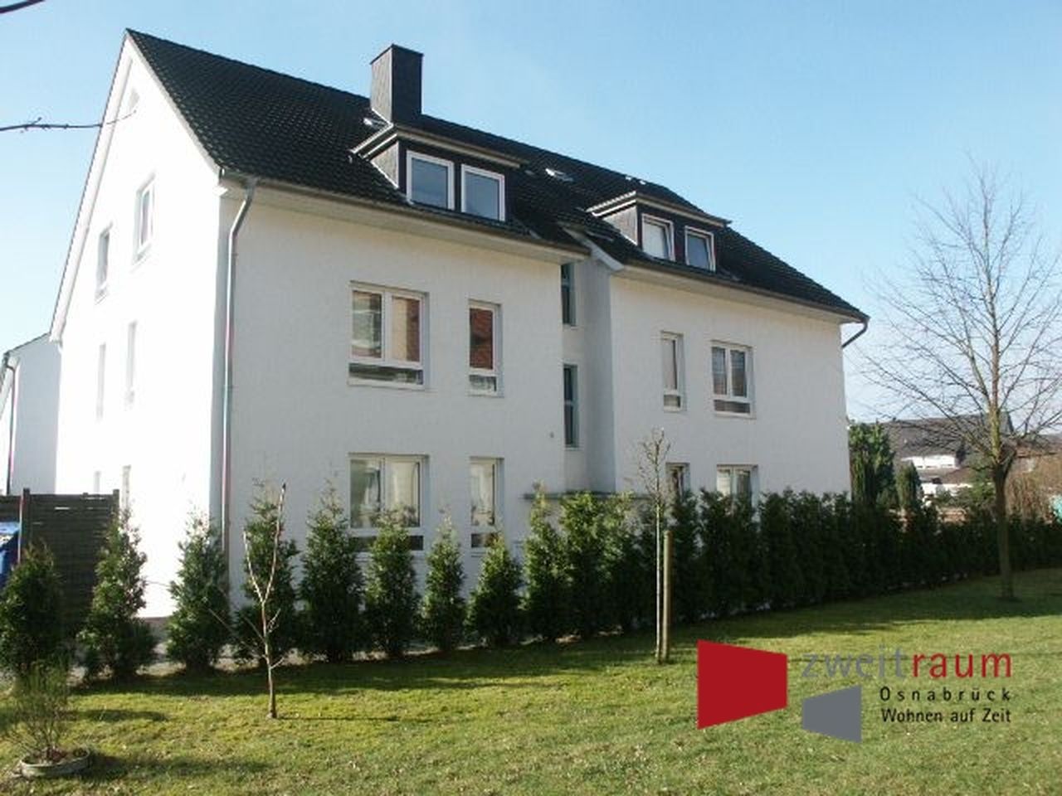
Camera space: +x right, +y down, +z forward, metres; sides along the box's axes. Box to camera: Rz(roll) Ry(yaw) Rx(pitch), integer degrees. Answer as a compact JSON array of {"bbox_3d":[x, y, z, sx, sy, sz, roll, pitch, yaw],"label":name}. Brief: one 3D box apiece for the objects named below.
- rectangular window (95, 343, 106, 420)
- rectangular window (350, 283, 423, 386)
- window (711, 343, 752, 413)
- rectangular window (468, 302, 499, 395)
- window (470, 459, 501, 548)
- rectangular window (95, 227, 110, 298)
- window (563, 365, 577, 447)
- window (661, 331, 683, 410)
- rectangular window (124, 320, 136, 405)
[{"bbox_3d":[-9.303,-0.337,18.712,0.140,1.658,0.657,4,-8,-37],"label":"rectangular window"},{"bbox_3d":[-2.349,-0.959,14.128,1.435,1.658,0.140,4,-8,-37],"label":"rectangular window"},{"bbox_3d":[4.522,-0.365,19.463,1.399,1.648,0.140,4,-8,-37],"label":"window"},{"bbox_3d":[-0.839,-0.845,15.260,0.687,1.658,0.140,4,-8,-37],"label":"rectangular window"},{"bbox_3d":[-0.801,1.915,14.931,0.687,1.658,0.140,4,-8,-37],"label":"window"},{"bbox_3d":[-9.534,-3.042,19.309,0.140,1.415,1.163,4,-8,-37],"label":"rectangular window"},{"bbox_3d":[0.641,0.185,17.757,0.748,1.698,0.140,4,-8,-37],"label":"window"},{"bbox_3d":[2.994,-0.505,18.320,0.662,1.697,0.140,4,-8,-37],"label":"window"},{"bbox_3d":[-7.615,-0.625,16.491,0.140,1.658,0.667,4,-8,-37],"label":"rectangular window"}]

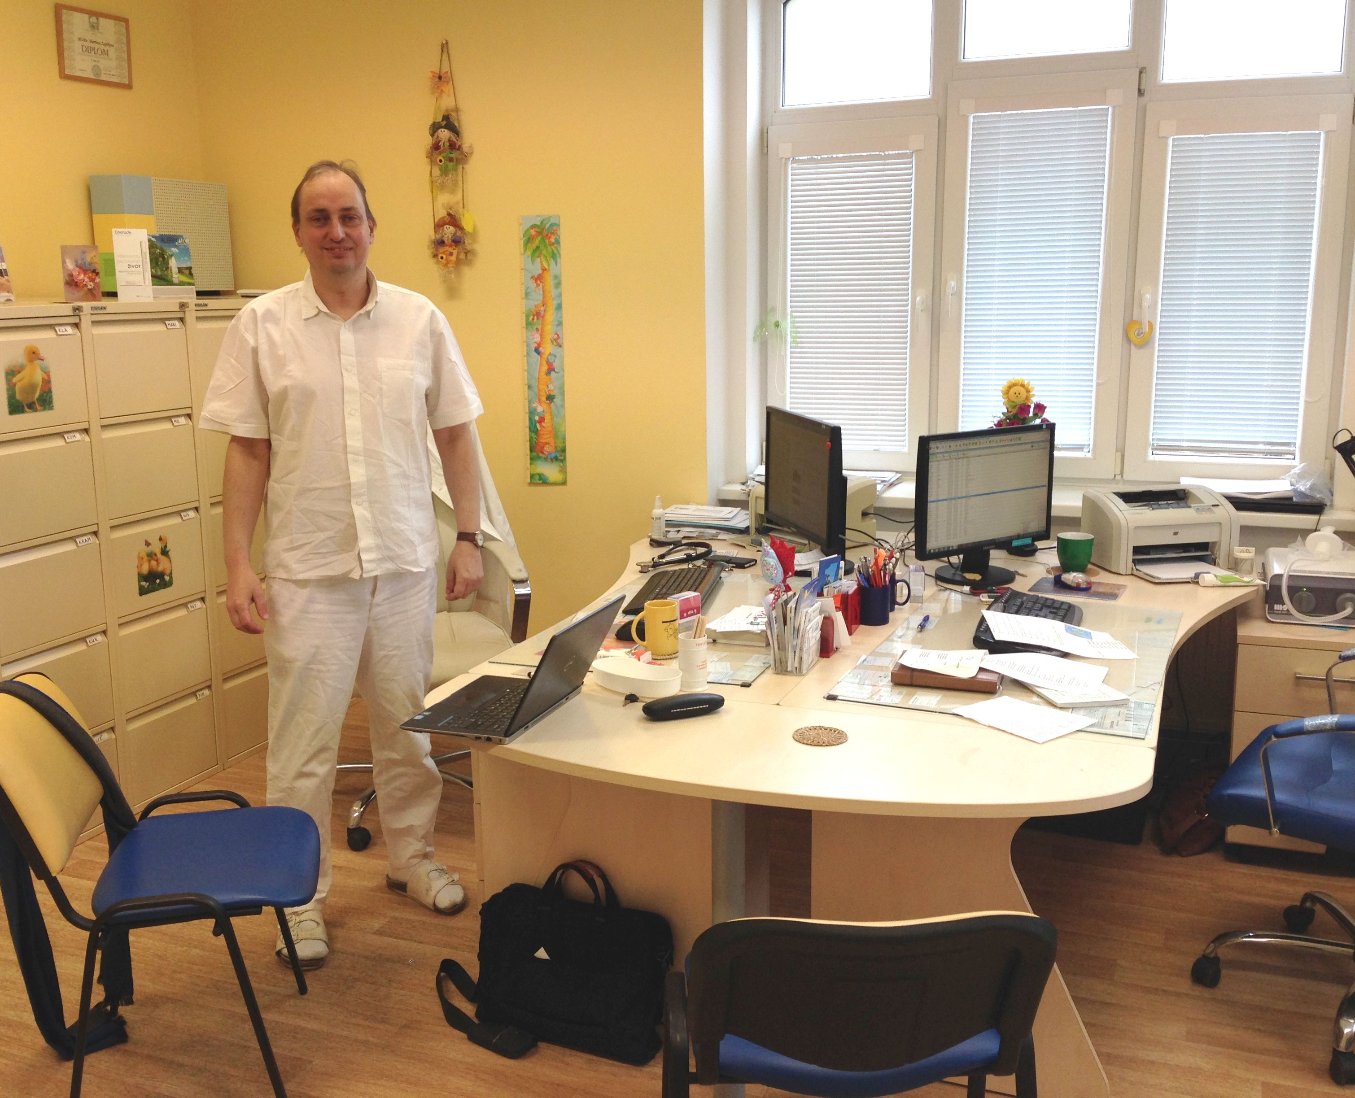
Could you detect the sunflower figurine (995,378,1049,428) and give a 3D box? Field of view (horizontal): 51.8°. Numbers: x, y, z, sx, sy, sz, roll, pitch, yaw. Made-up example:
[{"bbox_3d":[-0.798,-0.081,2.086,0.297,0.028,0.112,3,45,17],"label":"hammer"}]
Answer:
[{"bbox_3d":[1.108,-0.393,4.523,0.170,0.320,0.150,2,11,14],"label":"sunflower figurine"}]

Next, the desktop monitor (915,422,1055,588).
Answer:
[{"bbox_3d":[0.824,-0.122,3.812,0.507,0.412,0.210,-8,13,-33],"label":"desktop monitor"}]

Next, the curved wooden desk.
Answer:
[{"bbox_3d":[0.448,0.546,3.413,1.840,0.741,2.260,3,12,20],"label":"curved wooden desk"}]

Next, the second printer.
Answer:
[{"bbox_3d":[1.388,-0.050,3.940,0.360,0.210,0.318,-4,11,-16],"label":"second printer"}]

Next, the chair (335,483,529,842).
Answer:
[{"bbox_3d":[-0.800,0.195,4.147,0.660,1.180,0.680,-3,11,-14],"label":"chair"}]

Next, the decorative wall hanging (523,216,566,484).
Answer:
[{"bbox_3d":[-0.466,-0.683,4.854,0.148,0.925,0.010,3,12,20],"label":"decorative wall hanging"}]

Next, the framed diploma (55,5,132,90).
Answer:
[{"bbox_3d":[-1.954,-1.691,4.711,0.020,0.233,0.335,3,12,20],"label":"framed diploma"}]

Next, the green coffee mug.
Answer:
[{"bbox_3d":[1.129,0.006,3.943,0.105,0.105,0.110,-1,11,0],"label":"green coffee mug"}]

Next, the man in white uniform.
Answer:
[{"bbox_3d":[-0.783,0.025,3.331,0.650,1.820,0.420,-3,11,-14],"label":"man in white uniform"}]

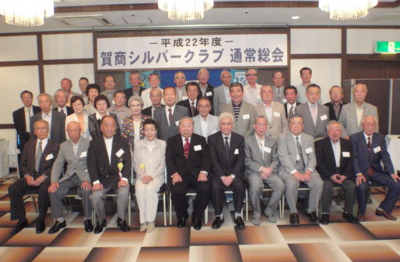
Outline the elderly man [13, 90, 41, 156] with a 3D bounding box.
[{"bbox_3d":[-2.708,0.184,5.246,0.500,1.680,0.300,-3,6,-15],"label":"elderly man"}]

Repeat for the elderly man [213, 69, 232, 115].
[{"bbox_3d":[0.403,-0.149,5.311,0.480,1.665,0.300,-1,6,2],"label":"elderly man"}]

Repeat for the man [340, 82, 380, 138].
[{"bbox_3d":[2.233,0.167,4.584,0.520,1.664,0.310,0,6,14],"label":"man"}]

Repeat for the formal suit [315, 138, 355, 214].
[{"bbox_3d":[1.708,0.551,4.079,0.510,0.880,0.660,1,6,16],"label":"formal suit"}]

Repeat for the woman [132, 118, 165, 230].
[{"bbox_3d":[-0.589,0.493,3.970,0.430,1.255,0.680,-2,6,-4],"label":"woman"}]

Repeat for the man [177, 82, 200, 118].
[{"bbox_3d":[-0.083,0.127,4.795,0.480,1.689,0.290,-1,6,0],"label":"man"}]

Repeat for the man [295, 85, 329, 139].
[{"bbox_3d":[1.636,0.156,4.745,0.510,1.674,0.300,0,6,10],"label":"man"}]

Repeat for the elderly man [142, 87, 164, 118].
[{"bbox_3d":[-0.648,0.181,4.995,0.480,1.676,0.300,-2,6,-4],"label":"elderly man"}]

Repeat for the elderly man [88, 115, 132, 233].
[{"bbox_3d":[-1.084,0.473,3.999,0.540,1.300,0.800,-2,6,-10],"label":"elderly man"}]

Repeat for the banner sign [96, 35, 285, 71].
[{"bbox_3d":[-0.147,-1.477,6.124,3.568,0.607,0.050,-1,6,0],"label":"banner sign"}]

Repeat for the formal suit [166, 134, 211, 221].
[{"bbox_3d":[-0.142,0.553,4.037,0.505,1.015,0.620,-1,6,-1],"label":"formal suit"}]

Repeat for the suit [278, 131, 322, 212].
[{"bbox_3d":[1.272,0.507,4.141,0.519,0.971,0.620,0,6,7],"label":"suit"}]

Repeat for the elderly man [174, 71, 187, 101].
[{"bbox_3d":[-0.291,-0.132,5.219,0.480,1.618,0.290,-1,6,-1],"label":"elderly man"}]

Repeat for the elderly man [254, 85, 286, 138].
[{"bbox_3d":[1.011,0.172,4.746,0.500,1.664,0.300,0,6,6],"label":"elderly man"}]

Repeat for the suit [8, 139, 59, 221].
[{"bbox_3d":[-2.016,0.588,4.004,0.500,0.959,0.600,-2,6,-12],"label":"suit"}]

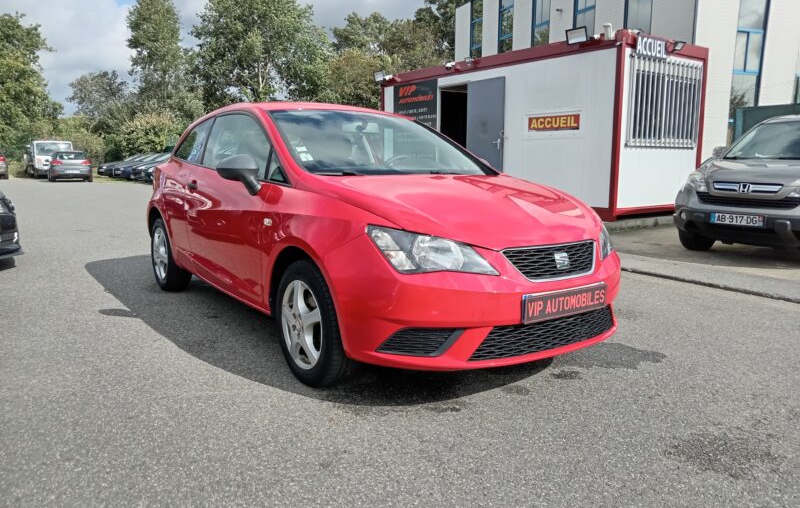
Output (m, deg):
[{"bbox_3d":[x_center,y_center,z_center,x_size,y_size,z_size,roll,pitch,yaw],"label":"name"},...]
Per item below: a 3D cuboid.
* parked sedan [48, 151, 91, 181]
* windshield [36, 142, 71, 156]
[{"bbox_3d":[-16.653,-4.396,28.928,1.790,1.460,4.200,-6,11,-30],"label":"parked sedan"},{"bbox_3d":[-18.890,-5.697,31.500,1.680,0.770,0.350,-7,11,-35],"label":"windshield"}]

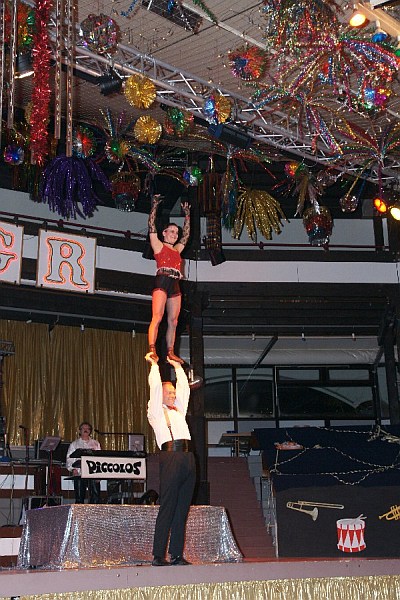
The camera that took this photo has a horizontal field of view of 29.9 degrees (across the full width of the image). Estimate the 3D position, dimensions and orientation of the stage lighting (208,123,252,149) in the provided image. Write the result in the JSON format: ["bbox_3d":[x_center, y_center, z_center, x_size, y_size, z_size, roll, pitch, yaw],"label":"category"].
[{"bbox_3d":[0.334,-1.799,8.200,0.450,0.250,0.230,7,-17,-29],"label":"stage lighting"}]

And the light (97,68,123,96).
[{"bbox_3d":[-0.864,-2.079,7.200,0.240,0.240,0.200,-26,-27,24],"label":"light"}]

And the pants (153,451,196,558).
[{"bbox_3d":[-0.247,1.982,7.250,0.340,1.040,0.390,-13,-19,37],"label":"pants"}]

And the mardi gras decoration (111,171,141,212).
[{"bbox_3d":[-0.914,-1.331,9.200,0.330,0.480,0.330,-1,-17,0],"label":"mardi gras decoration"}]

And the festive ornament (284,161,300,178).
[{"bbox_3d":[1.339,-1.879,10.800,0.250,0.250,0.250,-1,-17,0],"label":"festive ornament"}]

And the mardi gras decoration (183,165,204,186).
[{"bbox_3d":[-0.089,-1.478,8.900,0.240,0.250,0.240,-1,-15,0],"label":"mardi gras decoration"}]

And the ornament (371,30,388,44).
[{"bbox_3d":[1.364,-1.995,5.700,0.125,0.120,0.125,-1,-15,0],"label":"ornament"}]

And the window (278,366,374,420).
[{"bbox_3d":[2.417,1.781,14.440,1.920,1.030,0.120,0,-17,-5],"label":"window"}]

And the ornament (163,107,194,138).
[{"bbox_3d":[-0.224,-1.846,7.800,0.320,0.320,0.320,-1,-17,0],"label":"ornament"}]

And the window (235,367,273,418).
[{"bbox_3d":[1.061,1.758,14.332,0.740,1.000,0.120,0,-17,-5],"label":"window"}]

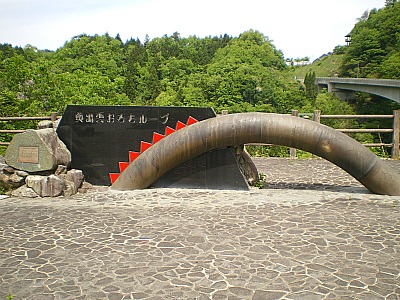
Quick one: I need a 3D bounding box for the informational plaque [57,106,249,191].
[{"bbox_3d":[-0.958,-0.058,6.948,3.542,1.333,0.220,1,8,6],"label":"informational plaque"}]

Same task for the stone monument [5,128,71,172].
[{"bbox_3d":[-2.609,0.008,6.720,0.840,0.690,0.600,1,8,8],"label":"stone monument"}]

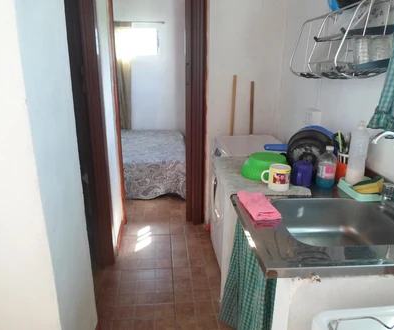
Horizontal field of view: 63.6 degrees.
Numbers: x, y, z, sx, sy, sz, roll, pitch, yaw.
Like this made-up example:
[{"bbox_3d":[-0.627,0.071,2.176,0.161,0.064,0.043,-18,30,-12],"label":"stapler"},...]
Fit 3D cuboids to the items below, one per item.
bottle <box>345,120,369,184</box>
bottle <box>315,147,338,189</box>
[{"bbox_3d":[0.654,-0.051,1.275,0.073,0.252,0.073,-1,18,-5],"label":"bottle"},{"bbox_3d":[0.520,0.007,1.264,0.085,0.159,0.085,-1,18,-5],"label":"bottle"}]

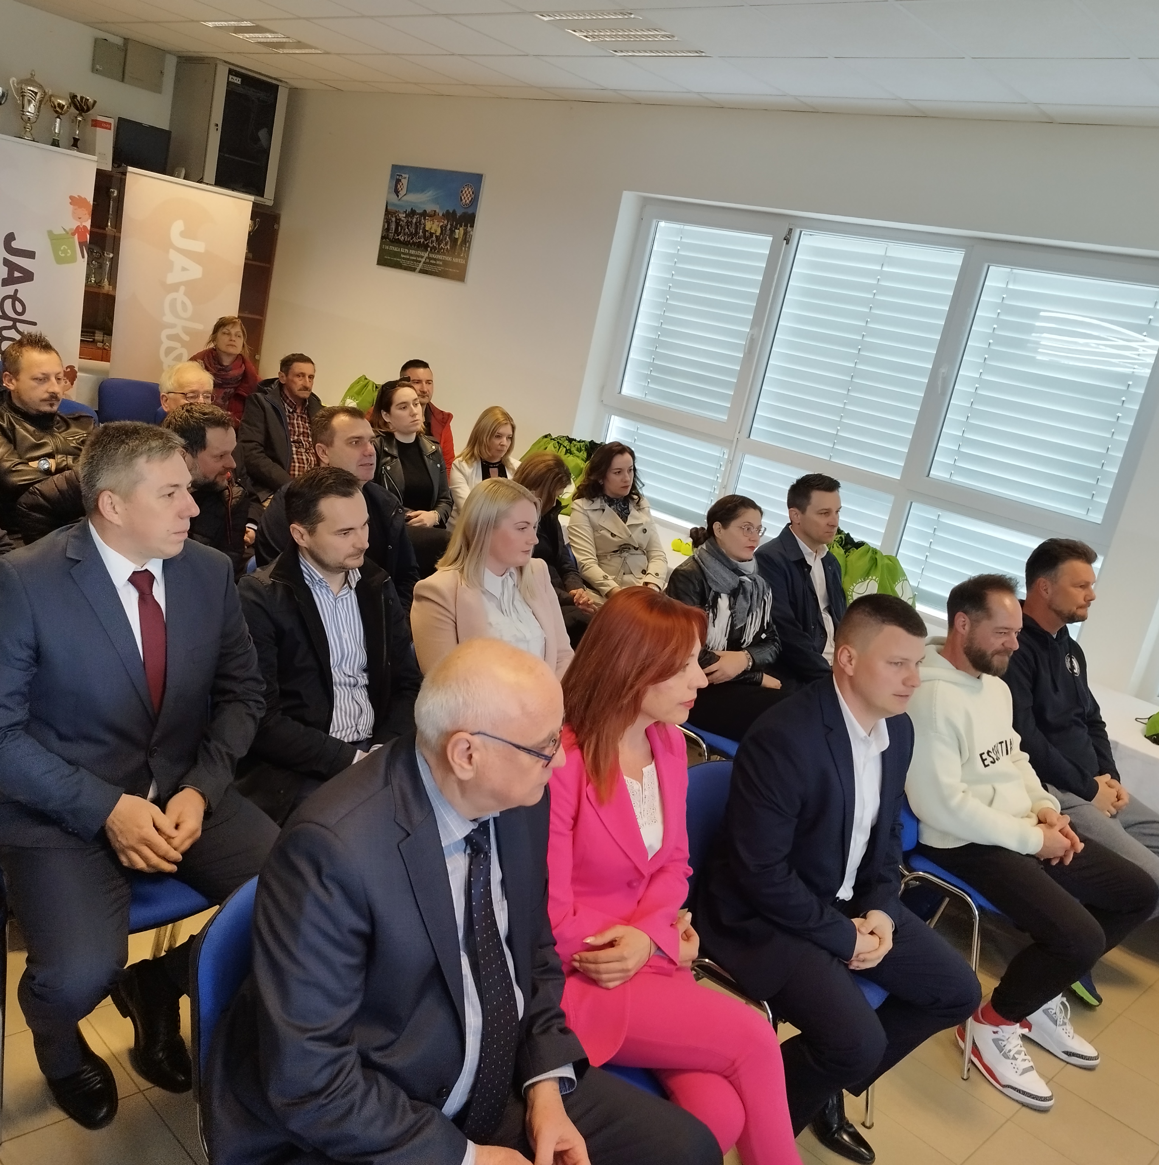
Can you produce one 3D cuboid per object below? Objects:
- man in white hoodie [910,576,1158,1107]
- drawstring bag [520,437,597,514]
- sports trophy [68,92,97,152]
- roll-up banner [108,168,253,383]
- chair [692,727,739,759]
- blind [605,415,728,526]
[{"bbox_3d":[1.256,0.691,3.247,0.830,1.310,0.550,24,18,40],"label":"man in white hoodie"},{"bbox_3d":[-0.069,-0.555,5.804,0.400,0.340,0.260,24,18,40],"label":"drawstring bag"},{"bbox_3d":[-3.481,-3.172,7.830,0.170,0.450,0.170,24,18,40],"label":"sports trophy"},{"bbox_3d":[-2.672,-1.581,7.455,0.150,2.050,0.860,24,18,40],"label":"roll-up banner"},{"bbox_3d":[0.403,0.526,3.912,0.570,0.850,0.530,24,18,40],"label":"chair"},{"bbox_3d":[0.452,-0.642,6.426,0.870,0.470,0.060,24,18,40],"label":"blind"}]

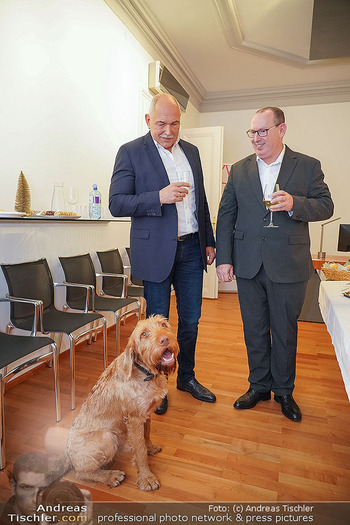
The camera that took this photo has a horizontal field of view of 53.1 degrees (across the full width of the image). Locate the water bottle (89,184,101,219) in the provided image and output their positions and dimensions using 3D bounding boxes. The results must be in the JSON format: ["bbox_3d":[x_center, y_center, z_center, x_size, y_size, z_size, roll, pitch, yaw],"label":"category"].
[{"bbox_3d":[-0.630,-0.477,2.757,0.085,0.270,0.085,1,6,0],"label":"water bottle"}]

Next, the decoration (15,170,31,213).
[{"bbox_3d":[-0.907,-0.417,2.086,0.094,0.260,0.094,4,7,19],"label":"decoration"}]

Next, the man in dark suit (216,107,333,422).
[{"bbox_3d":[0.591,0.005,2.099,0.660,1.780,0.460,4,7,21],"label":"man in dark suit"}]

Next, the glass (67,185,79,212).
[{"bbox_3d":[-0.746,-0.441,2.552,0.085,0.220,0.085,4,7,19],"label":"glass"}]

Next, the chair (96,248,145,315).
[{"bbox_3d":[-0.426,0.316,3.292,0.560,0.840,0.550,4,7,19],"label":"chair"}]

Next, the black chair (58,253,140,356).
[{"bbox_3d":[-0.601,0.368,2.790,0.560,0.840,0.550,4,7,19],"label":"black chair"}]

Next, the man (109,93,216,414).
[{"bbox_3d":[-0.073,-0.070,2.208,0.640,1.870,0.480,-2,7,-25],"label":"man"}]

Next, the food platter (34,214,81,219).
[{"bbox_3d":[-0.785,-0.314,2.338,0.290,0.035,0.290,4,7,19],"label":"food platter"}]

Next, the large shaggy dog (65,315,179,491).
[{"bbox_3d":[-0.204,0.568,1.578,0.500,0.710,0.320,3,7,18],"label":"large shaggy dog"}]

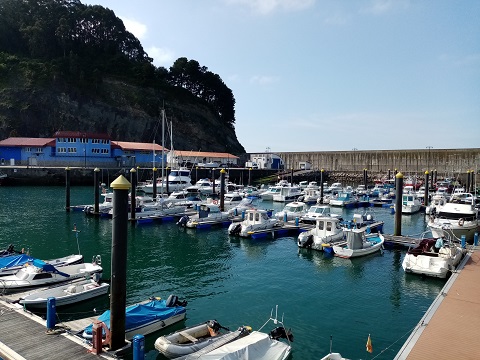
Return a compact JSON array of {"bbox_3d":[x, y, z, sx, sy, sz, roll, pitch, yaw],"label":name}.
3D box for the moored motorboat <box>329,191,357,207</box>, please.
[{"bbox_3d":[17.730,3.041,60.024,2.300,2.300,6.300,3,3,41],"label":"moored motorboat"}]

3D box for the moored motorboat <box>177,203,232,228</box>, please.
[{"bbox_3d":[-3.995,3.800,41.152,2.300,2.300,7.100,3,3,41],"label":"moored motorboat"}]

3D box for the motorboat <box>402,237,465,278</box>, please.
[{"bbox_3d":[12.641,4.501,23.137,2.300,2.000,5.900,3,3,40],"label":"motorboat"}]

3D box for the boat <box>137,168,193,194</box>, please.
[{"bbox_3d":[-17.258,0.542,84.077,12.800,5.400,4.100,0,3,-41],"label":"boat"}]

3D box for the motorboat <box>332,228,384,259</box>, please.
[{"bbox_3d":[8.779,4.313,26.207,4.900,2.050,1.850,-1,3,-45],"label":"motorboat"}]

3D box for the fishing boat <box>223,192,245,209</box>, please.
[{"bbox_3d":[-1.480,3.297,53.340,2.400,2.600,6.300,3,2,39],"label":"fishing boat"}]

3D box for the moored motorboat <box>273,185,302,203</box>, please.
[{"bbox_3d":[10.048,2.704,73.924,2.900,2.900,8.200,3,3,41],"label":"moored motorboat"}]

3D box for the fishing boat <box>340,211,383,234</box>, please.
[{"bbox_3d":[11.748,4.197,36.376,1.950,1.600,5.600,3,3,40],"label":"fishing boat"}]

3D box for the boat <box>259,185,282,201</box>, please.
[{"bbox_3d":[5.669,2.517,66.018,2.500,2.600,7.000,3,3,40],"label":"boat"}]

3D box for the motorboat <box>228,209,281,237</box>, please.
[{"bbox_3d":[1.517,4.097,36.455,2.200,2.250,6.200,3,3,41],"label":"motorboat"}]

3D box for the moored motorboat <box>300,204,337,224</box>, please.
[{"bbox_3d":[8.287,3.806,39.004,2.300,2.100,6.200,3,3,41],"label":"moored motorboat"}]

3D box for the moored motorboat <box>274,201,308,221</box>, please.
[{"bbox_3d":[5.701,3.638,40.621,2.250,2.250,5.900,3,3,40],"label":"moored motorboat"}]

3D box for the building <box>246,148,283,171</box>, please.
[{"bbox_3d":[10.315,-7.340,145.829,14.500,6.800,10.000,1,2,-6],"label":"building"}]

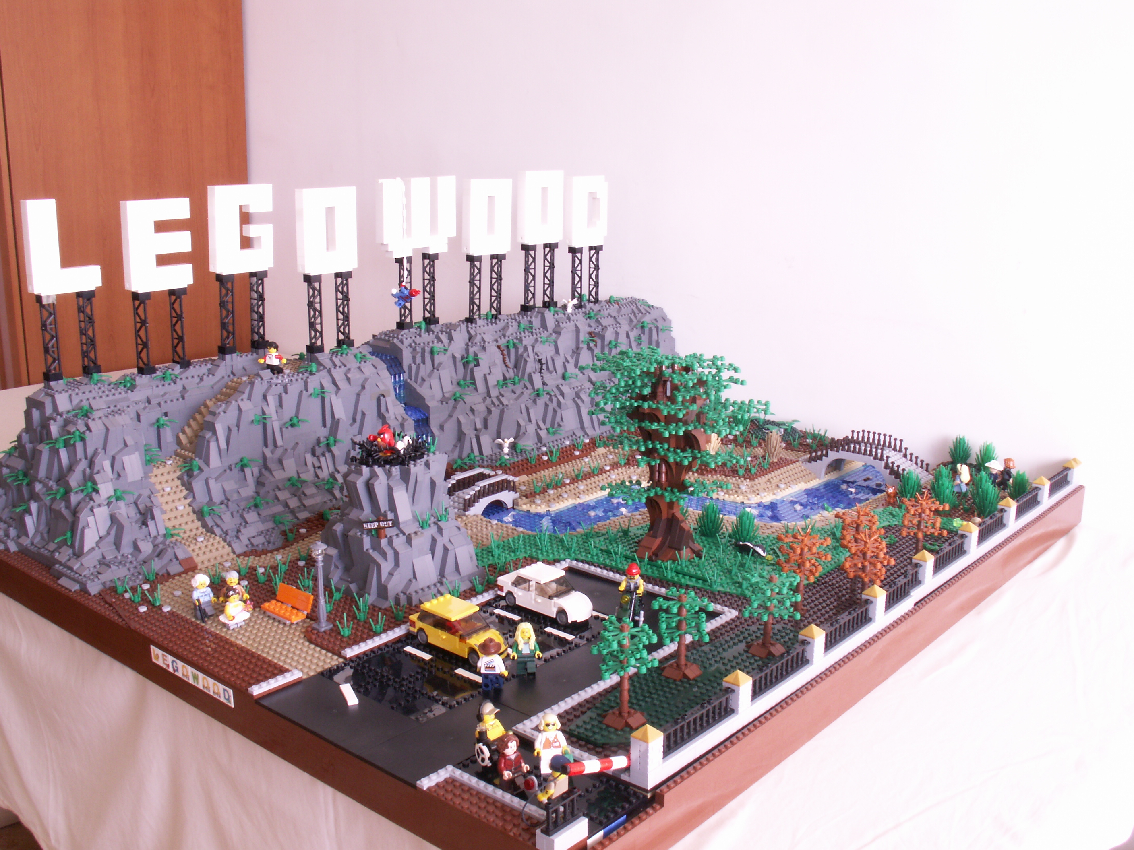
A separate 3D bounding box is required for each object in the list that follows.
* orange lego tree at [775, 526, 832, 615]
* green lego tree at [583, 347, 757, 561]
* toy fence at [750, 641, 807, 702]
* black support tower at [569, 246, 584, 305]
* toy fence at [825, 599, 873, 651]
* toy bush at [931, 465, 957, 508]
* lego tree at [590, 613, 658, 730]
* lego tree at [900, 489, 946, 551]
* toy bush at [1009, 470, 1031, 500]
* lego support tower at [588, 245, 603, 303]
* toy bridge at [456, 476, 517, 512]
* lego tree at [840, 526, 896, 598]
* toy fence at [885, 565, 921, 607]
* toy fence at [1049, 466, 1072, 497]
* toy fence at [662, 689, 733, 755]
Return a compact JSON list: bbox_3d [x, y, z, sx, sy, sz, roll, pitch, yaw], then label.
[{"bbox_3d":[0.220,0.134,1.063,0.052,0.085,0.052,0,14,0],"label":"orange lego tree"},{"bbox_3d":[0.107,0.032,1.198,0.175,0.213,0.175,0,14,0],"label":"green lego tree"},{"bbox_3d":[0.164,0.193,0.902,0.008,0.020,0.096,12,18,40],"label":"toy fence"},{"bbox_3d":[0.013,-0.221,1.730,0.016,0.094,0.016,12,18,39],"label":"black support tower"},{"bbox_3d":[0.237,0.173,0.988,0.008,0.020,0.096,12,18,39],"label":"toy fence"},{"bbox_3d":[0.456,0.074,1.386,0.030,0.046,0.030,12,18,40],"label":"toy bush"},{"bbox_3d":[0.044,0.186,0.866,0.049,0.080,0.049,0,14,0],"label":"lego tree"},{"bbox_3d":[0.364,0.107,1.179,0.048,0.081,0.048,12,18,39],"label":"lego tree"},{"bbox_3d":[0.557,0.073,1.406,0.027,0.040,0.027,12,18,40],"label":"toy bush"},{"bbox_3d":[0.044,-0.227,1.756,0.016,0.094,0.016,12,18,39],"label":"lego support tower"},{"bbox_3d":[-0.107,0.083,1.389,0.047,0.041,0.095,12,18,40],"label":"toy bridge"},{"bbox_3d":[0.278,0.135,1.067,0.048,0.081,0.048,12,18,39],"label":"lego tree"},{"bbox_3d":[0.310,0.153,1.067,0.008,0.020,0.096,12,18,40],"label":"toy fence"},{"bbox_3d":[0.598,0.072,1.402,0.008,0.020,0.096,12,18,40],"label":"toy fence"},{"bbox_3d":[0.092,0.212,0.823,0.008,0.020,0.096,12,18,39],"label":"toy fence"}]

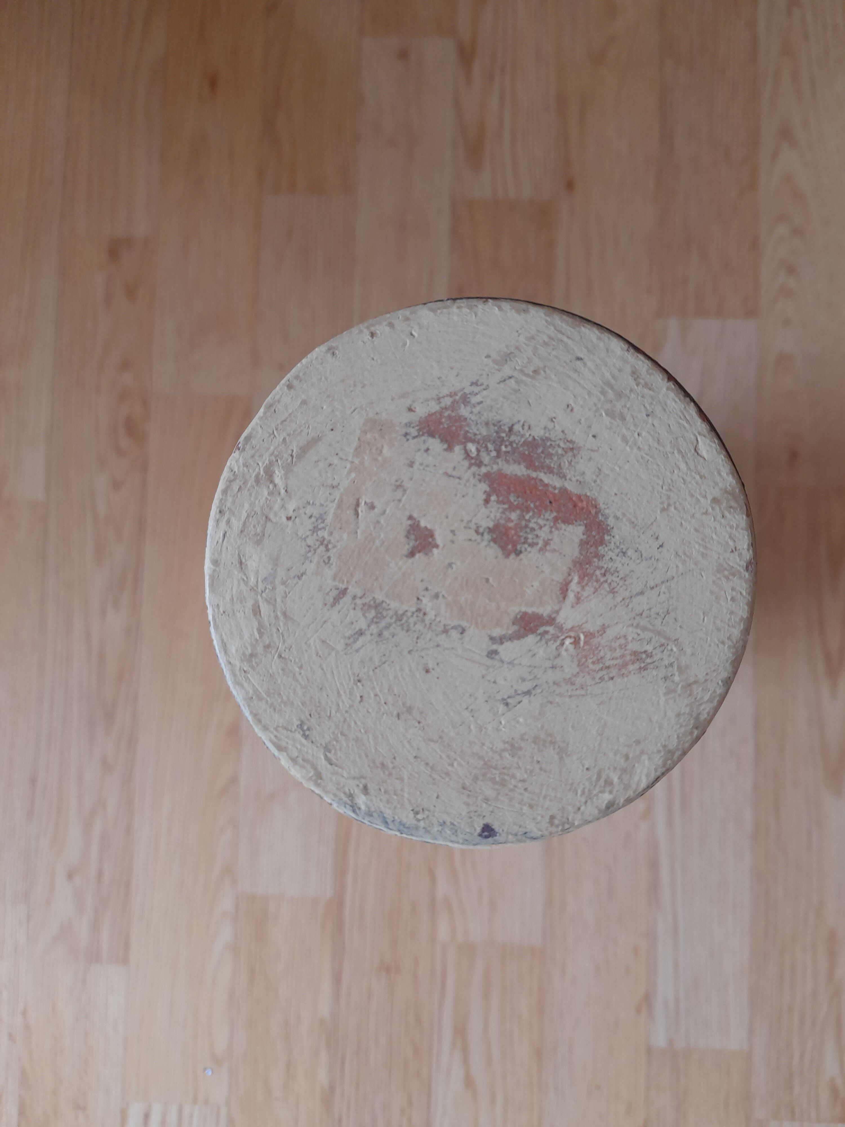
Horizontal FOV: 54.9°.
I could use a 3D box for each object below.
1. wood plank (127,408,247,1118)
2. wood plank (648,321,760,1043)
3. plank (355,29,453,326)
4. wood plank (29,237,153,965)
[{"bbox_3d":[-0.153,0.118,0.535,0.070,0.010,0.458,2,88,2],"label":"wood plank"},{"bbox_3d":[0.180,0.073,0.528,0.064,0.010,0.468,2,88,2],"label":"wood plank"},{"bbox_3d":[-0.016,-0.121,0.540,0.063,0.010,0.462,2,88,2],"label":"plank"},{"bbox_3d":[-0.218,0.021,0.541,0.065,0.010,0.478,2,88,2],"label":"wood plank"}]

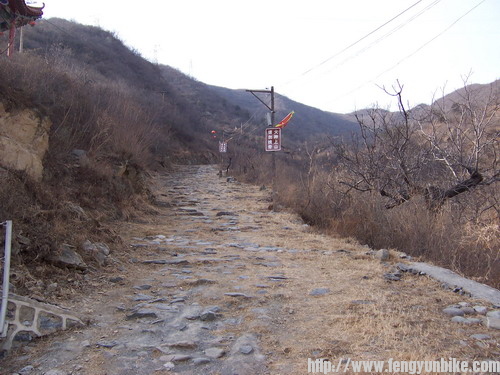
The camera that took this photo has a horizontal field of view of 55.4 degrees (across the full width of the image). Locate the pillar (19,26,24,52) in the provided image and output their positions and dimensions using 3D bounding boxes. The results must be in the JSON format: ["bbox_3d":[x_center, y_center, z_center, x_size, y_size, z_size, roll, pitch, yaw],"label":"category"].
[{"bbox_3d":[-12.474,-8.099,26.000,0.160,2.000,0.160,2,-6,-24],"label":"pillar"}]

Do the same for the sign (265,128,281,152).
[{"bbox_3d":[0.800,-1.590,16.000,0.500,0.780,0.040,0,-5,0],"label":"sign"}]

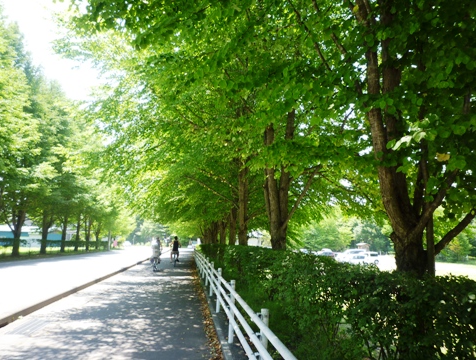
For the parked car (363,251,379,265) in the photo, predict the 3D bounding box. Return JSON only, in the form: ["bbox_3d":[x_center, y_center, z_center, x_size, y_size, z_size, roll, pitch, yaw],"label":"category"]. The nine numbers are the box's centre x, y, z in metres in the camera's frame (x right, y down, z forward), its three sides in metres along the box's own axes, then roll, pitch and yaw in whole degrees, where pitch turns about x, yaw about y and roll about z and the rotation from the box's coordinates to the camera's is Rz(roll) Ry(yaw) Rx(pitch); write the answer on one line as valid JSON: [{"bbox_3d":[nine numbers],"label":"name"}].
[{"bbox_3d":[16.435,9.963,44.000,3.800,1.600,1.600,1,-10,-5],"label":"parked car"}]

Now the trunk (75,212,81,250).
[{"bbox_3d":[-22.033,7.134,47.838,0.810,5.290,0.730,2,-10,-8],"label":"trunk"}]

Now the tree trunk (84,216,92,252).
[{"bbox_3d":[-22.748,8.139,52.981,1.050,5.100,0.950,2,-10,-8],"label":"tree trunk"}]

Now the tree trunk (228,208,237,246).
[{"bbox_3d":[-0.310,3.441,21.640,0.450,3.580,0.410,2,-10,-8],"label":"tree trunk"}]

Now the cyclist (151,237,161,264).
[{"bbox_3d":[-3.951,3.389,16.665,0.520,1.310,0.850,2,-10,-8],"label":"cyclist"}]

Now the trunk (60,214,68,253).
[{"bbox_3d":[-21.191,6.542,42.525,0.890,4.600,0.800,2,-10,-8],"label":"trunk"}]

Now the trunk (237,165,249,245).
[{"bbox_3d":[0.257,1.835,17.720,0.510,5.380,0.460,2,-10,-8],"label":"trunk"}]

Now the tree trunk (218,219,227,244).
[{"bbox_3d":[-1.201,4.712,27.825,0.570,3.230,0.510,2,-10,-8],"label":"tree trunk"}]

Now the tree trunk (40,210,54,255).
[{"bbox_3d":[-20.243,5.566,37.021,1.320,4.610,1.190,2,-10,-8],"label":"tree trunk"}]

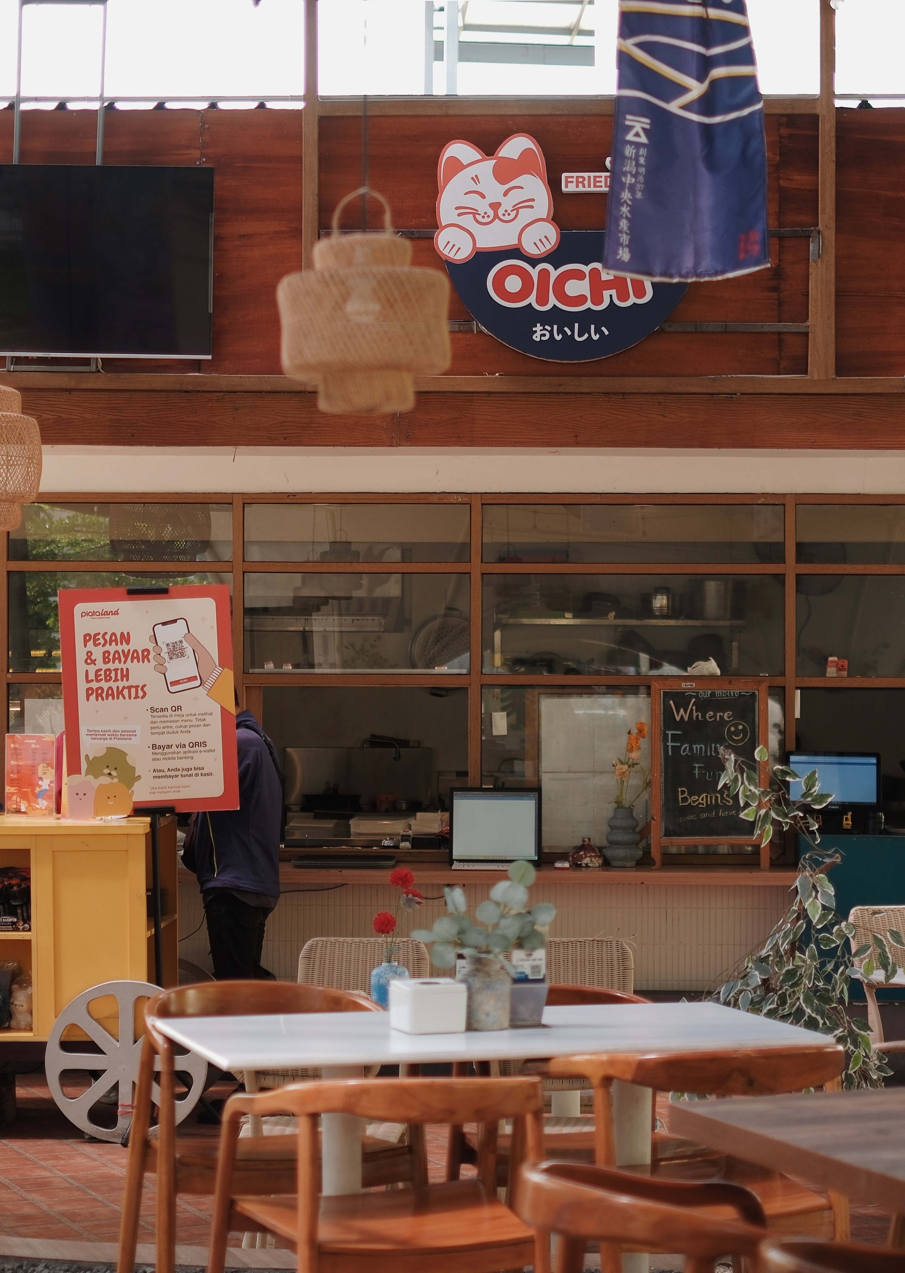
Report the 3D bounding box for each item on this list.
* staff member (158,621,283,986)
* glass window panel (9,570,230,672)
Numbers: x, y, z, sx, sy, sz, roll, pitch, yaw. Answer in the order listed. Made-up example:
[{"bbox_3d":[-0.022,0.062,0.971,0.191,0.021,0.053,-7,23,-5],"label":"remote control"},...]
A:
[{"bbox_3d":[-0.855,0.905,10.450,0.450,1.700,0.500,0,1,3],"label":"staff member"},{"bbox_3d":[-1.339,-0.060,11.300,0.891,0.408,0.040,0,1,0],"label":"glass window panel"}]

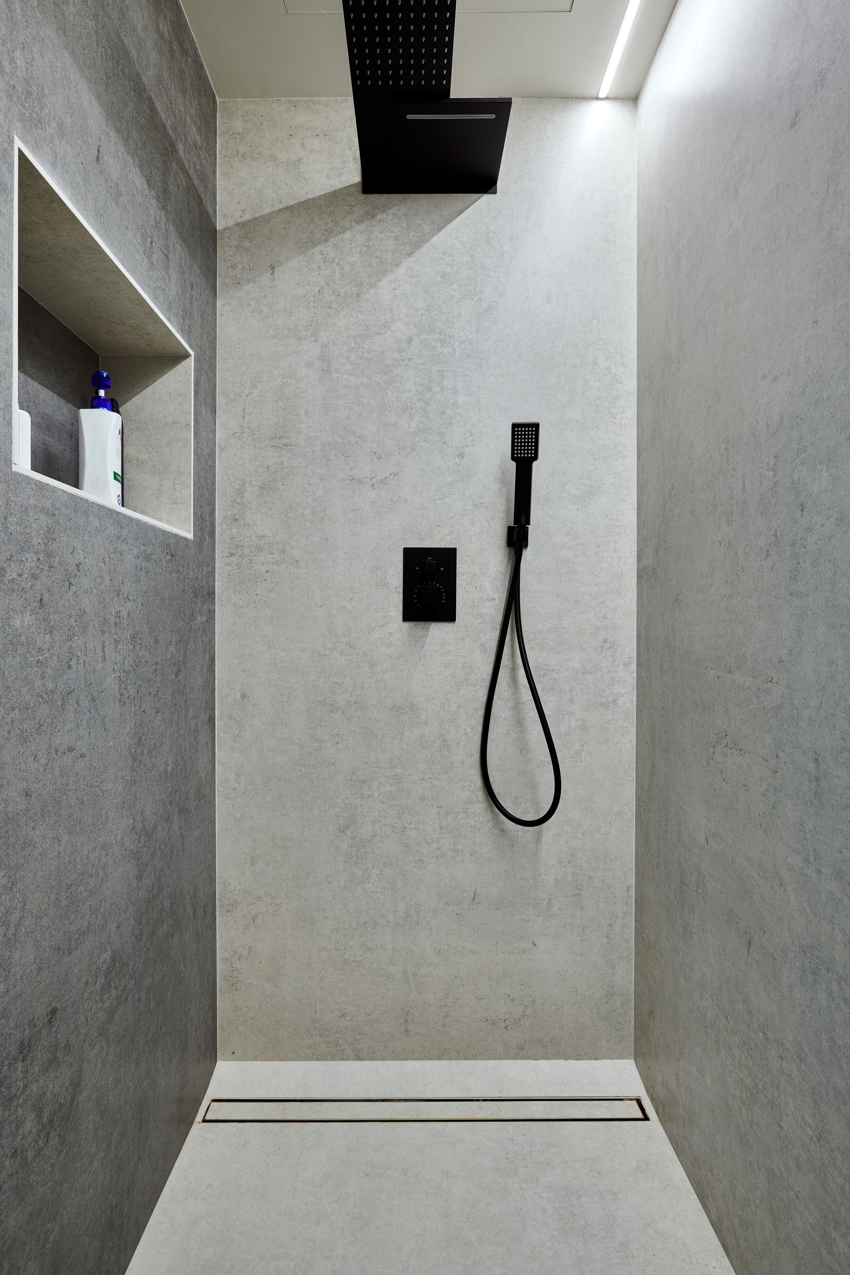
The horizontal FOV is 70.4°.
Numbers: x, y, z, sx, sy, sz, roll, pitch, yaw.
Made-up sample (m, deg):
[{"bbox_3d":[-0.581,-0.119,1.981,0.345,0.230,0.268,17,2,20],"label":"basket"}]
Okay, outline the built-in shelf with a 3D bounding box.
[{"bbox_3d":[-0.585,-0.399,0.991,0.196,0.392,0.567,0,0,-1],"label":"built-in shelf"}]

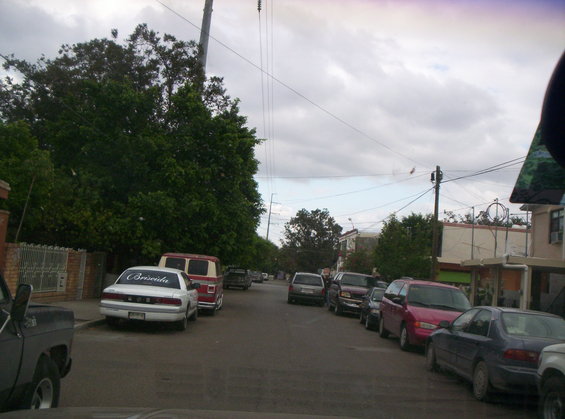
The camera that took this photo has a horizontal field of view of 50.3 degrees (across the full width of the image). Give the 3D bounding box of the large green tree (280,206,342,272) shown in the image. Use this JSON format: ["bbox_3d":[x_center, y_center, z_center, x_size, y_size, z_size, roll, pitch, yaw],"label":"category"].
[{"bbox_3d":[3.777,5.135,79.995,8.200,10.578,8.000,5,-6,-1],"label":"large green tree"}]

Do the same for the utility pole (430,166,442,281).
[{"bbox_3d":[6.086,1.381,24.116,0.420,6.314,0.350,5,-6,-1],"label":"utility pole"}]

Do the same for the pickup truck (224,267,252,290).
[{"bbox_3d":[-3.676,5.714,50.013,1.960,1.820,5.300,5,-6,-1],"label":"pickup truck"}]

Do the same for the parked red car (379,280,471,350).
[{"bbox_3d":[3.874,2.785,16.238,1.900,1.730,5.050,5,-6,0],"label":"parked red car"}]

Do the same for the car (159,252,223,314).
[{"bbox_3d":[-3.168,2.632,21.659,2.020,2.000,4.950,5,-6,-2],"label":"car"}]

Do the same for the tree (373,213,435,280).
[{"bbox_3d":[6.333,2.815,31.010,3.600,5.217,3.600,5,-6,-1],"label":"tree"}]

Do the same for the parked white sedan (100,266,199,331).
[{"bbox_3d":[-3.289,2.325,16.253,1.940,1.440,5.200,5,-6,-2],"label":"parked white sedan"}]

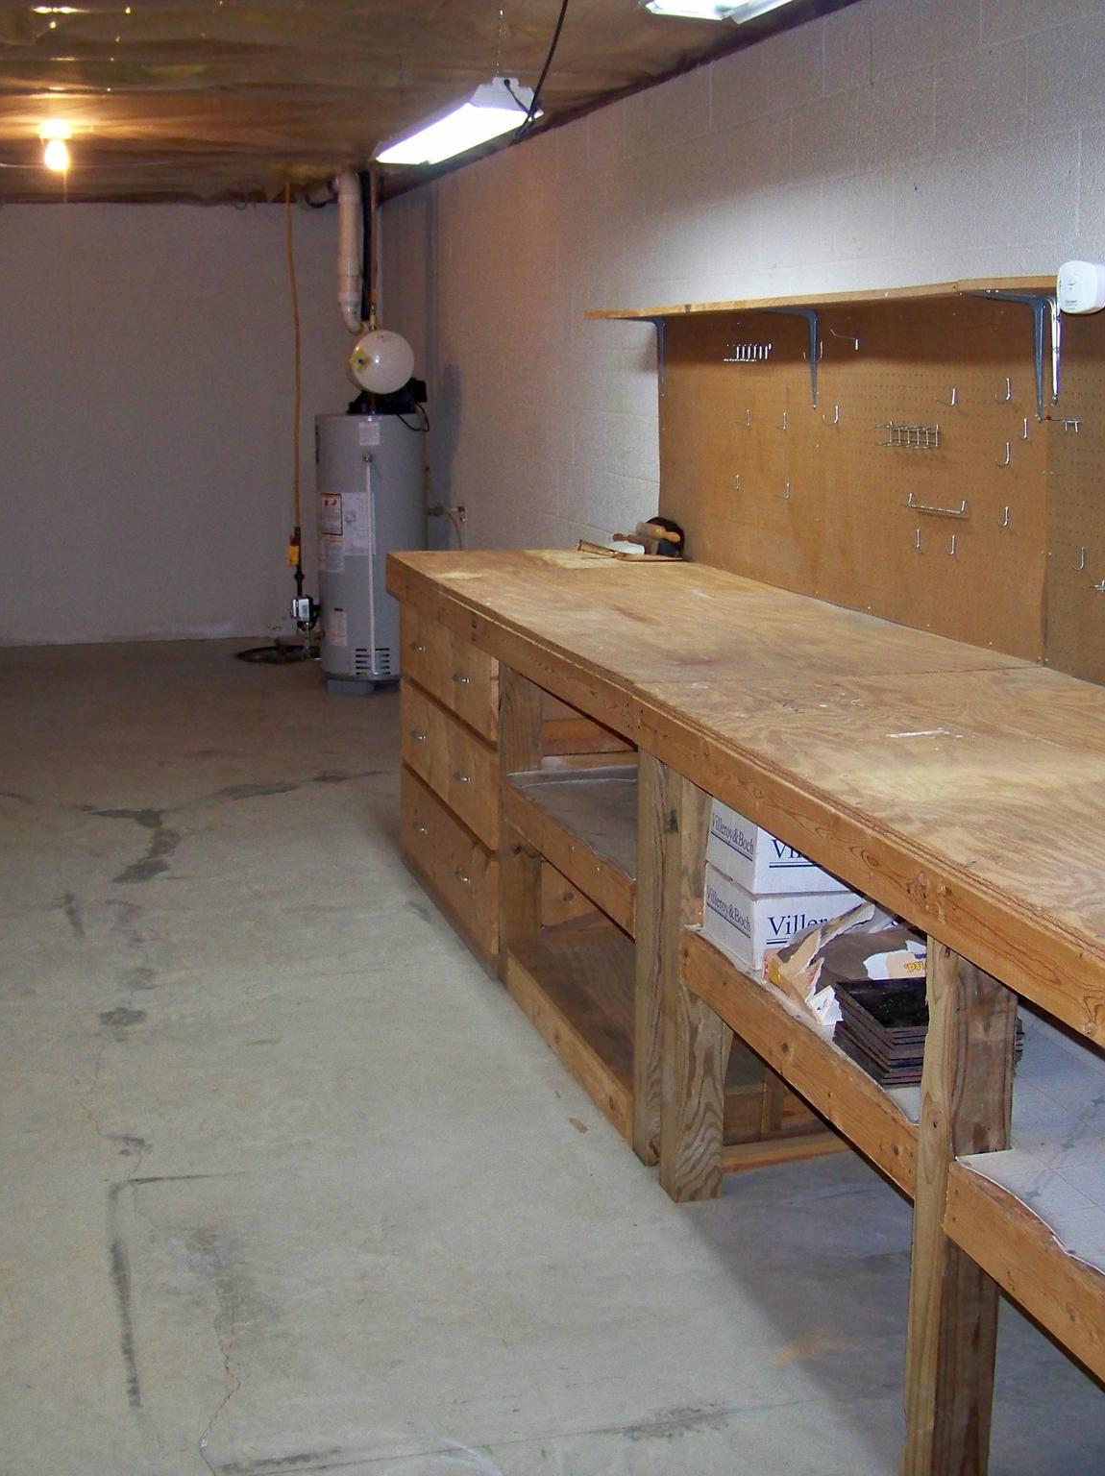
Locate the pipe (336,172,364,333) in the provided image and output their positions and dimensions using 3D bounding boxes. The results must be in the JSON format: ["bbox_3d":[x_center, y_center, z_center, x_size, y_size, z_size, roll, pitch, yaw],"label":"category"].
[{"bbox_3d":[-0.914,-2.189,8.451,0.120,0.720,0.110,-3,12,-16],"label":"pipe"}]

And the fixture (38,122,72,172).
[{"bbox_3d":[-1.780,-2.115,6.713,0.115,0.165,0.115,-3,12,-16],"label":"fixture"}]

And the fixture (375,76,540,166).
[{"bbox_3d":[-0.284,-1.643,5.016,0.175,0.080,1.230,-3,12,-16],"label":"fixture"}]

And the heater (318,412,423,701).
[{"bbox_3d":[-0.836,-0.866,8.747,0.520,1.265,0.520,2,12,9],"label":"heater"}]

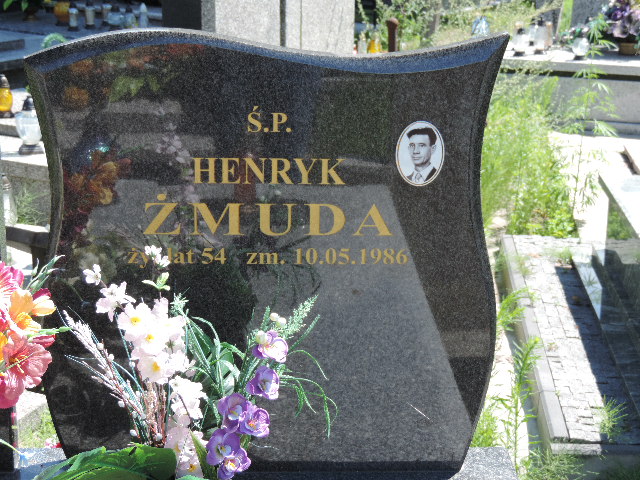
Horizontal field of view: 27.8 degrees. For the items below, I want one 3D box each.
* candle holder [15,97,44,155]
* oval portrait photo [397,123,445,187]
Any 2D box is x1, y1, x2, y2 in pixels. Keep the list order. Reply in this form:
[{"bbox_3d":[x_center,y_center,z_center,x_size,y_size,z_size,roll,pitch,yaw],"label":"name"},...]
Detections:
[{"bbox_3d":[-1.341,-0.533,6.000,0.145,0.262,0.145,0,13,0],"label":"candle holder"},{"bbox_3d":[0.186,-0.159,2.385,0.090,0.121,0.008,1,14,3],"label":"oval portrait photo"}]

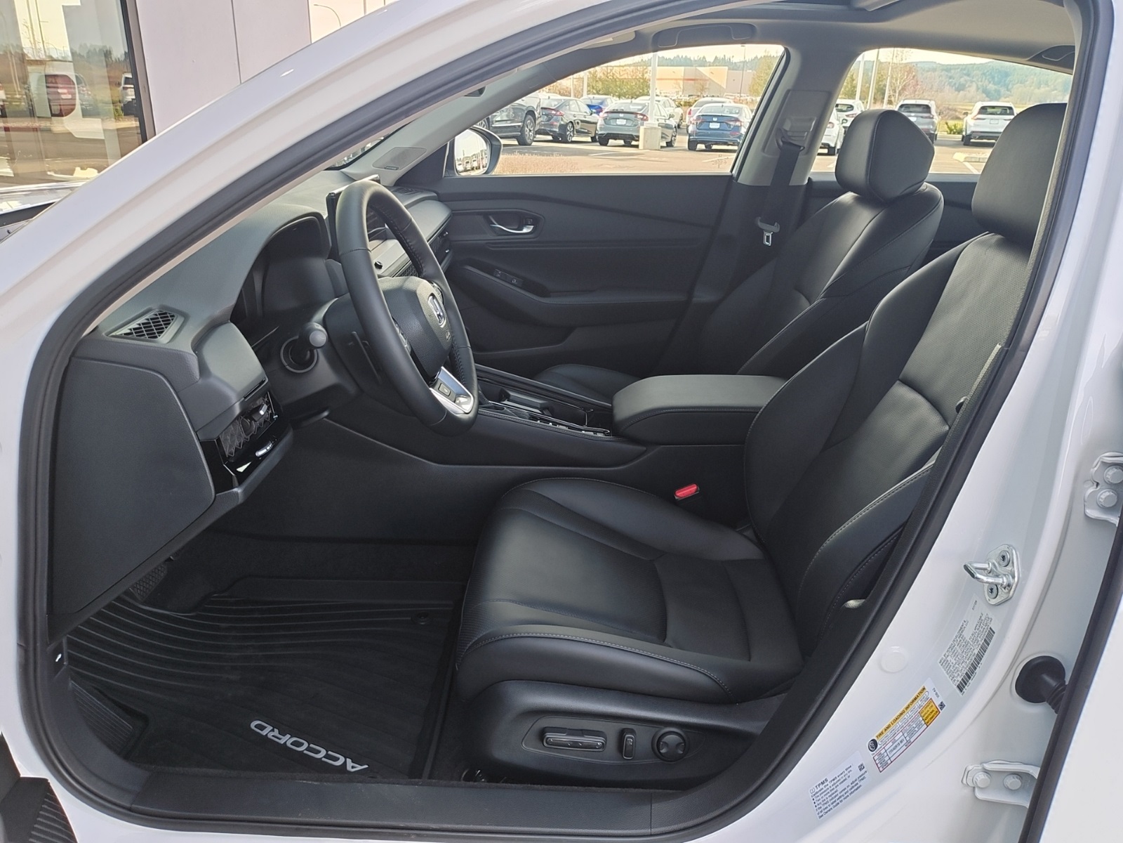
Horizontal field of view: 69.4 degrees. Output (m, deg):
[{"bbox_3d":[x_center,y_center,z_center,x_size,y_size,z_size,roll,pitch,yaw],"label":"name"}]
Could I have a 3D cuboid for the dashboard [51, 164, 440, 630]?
[{"bbox_3d":[-0.579,-0.207,1.528,0.560,0.490,1.430,2,21,2],"label":"dashboard"}]

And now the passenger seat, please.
[{"bbox_3d":[0.327,-0.226,1.866,0.850,0.930,0.540,2,21,2],"label":"passenger seat"}]

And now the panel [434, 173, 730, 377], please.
[{"bbox_3d":[-0.019,-0.352,2.207,0.910,0.620,0.140,2,21,2],"label":"panel"}]

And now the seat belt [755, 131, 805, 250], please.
[{"bbox_3d":[0.536,-0.559,2.007,0.110,0.290,0.070,2,21,2],"label":"seat belt"}]

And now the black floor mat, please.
[{"bbox_3d":[-0.556,0.421,1.438,0.720,0.080,0.500,2,21,2],"label":"black floor mat"}]

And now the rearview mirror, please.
[{"bbox_3d":[-0.245,-0.771,2.313,0.120,0.145,0.200,8,22,16],"label":"rearview mirror"}]

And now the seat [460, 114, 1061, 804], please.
[{"bbox_3d":[0.280,0.033,1.196,0.870,0.950,0.550,2,21,2],"label":"seat"}]

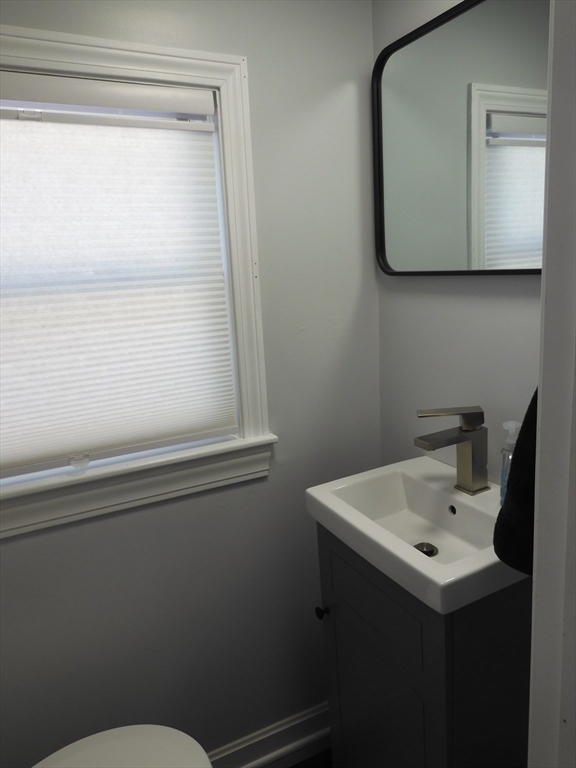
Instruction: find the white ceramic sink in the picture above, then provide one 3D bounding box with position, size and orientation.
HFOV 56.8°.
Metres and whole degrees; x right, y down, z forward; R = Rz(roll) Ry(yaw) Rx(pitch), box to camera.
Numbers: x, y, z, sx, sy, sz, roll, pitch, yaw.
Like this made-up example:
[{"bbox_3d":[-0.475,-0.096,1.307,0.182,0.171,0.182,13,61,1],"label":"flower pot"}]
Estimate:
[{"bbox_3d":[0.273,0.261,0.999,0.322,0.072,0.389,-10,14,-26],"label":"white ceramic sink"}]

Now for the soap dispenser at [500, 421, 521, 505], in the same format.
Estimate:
[{"bbox_3d":[0.405,0.143,0.950,0.042,0.158,0.051,-5,13,-5],"label":"soap dispenser"}]

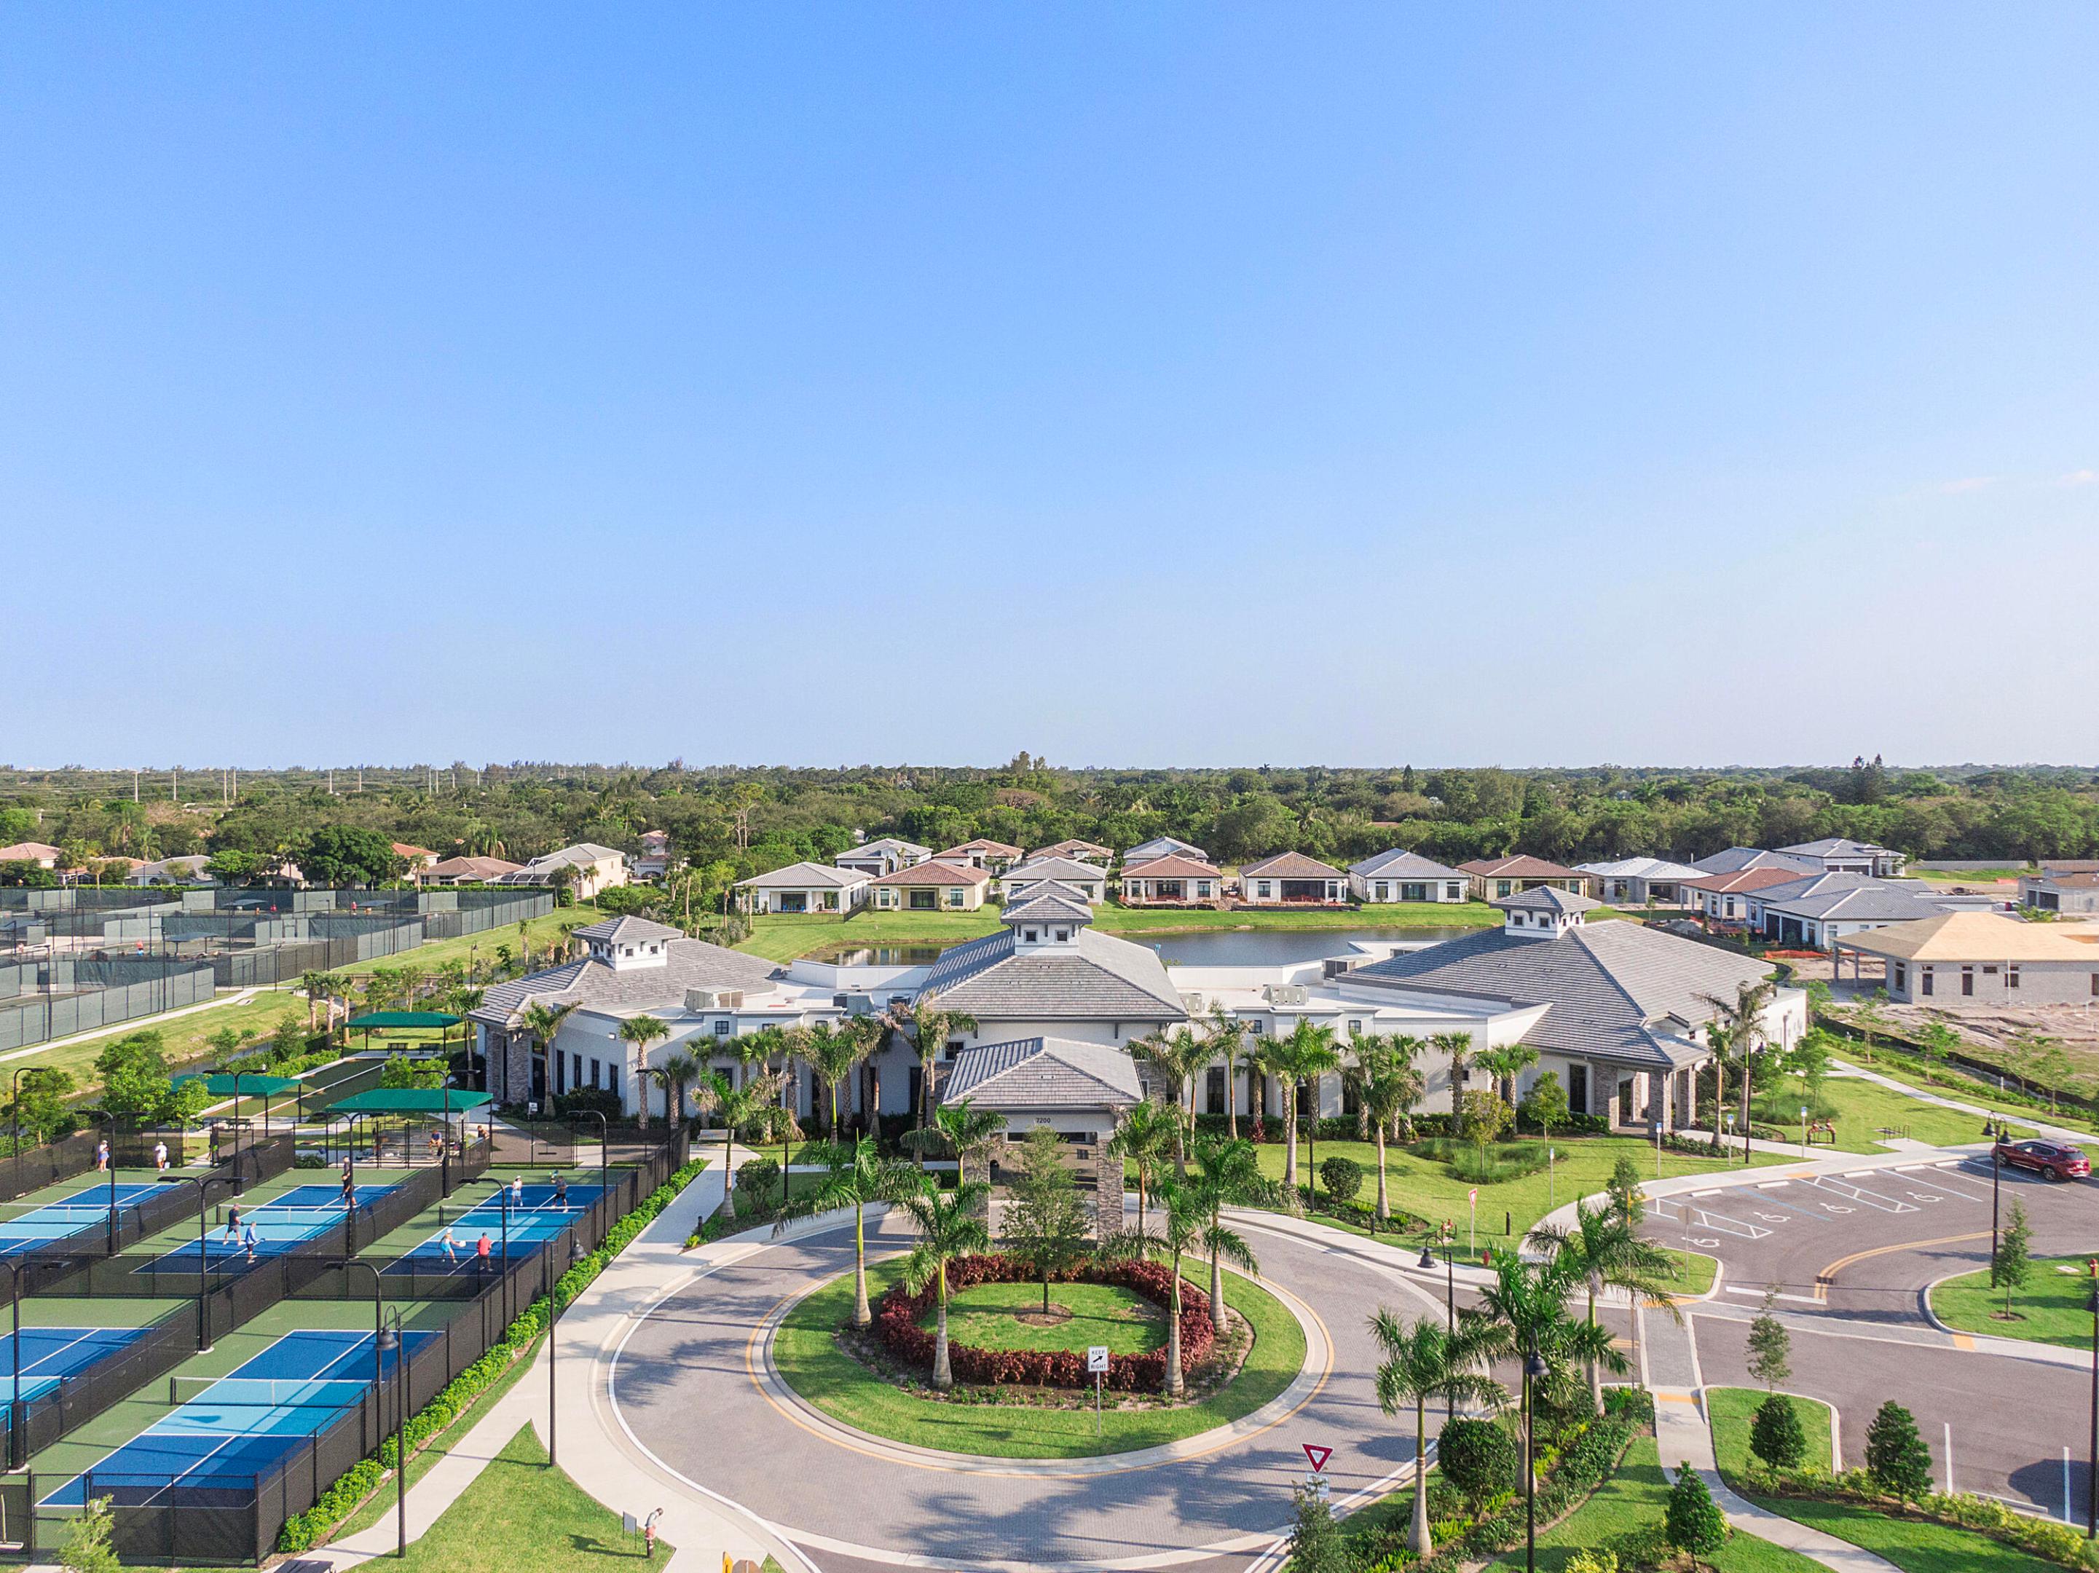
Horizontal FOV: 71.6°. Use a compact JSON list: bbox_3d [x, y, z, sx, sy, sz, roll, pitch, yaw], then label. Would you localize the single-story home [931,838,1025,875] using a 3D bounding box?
[{"bbox_3d":[-13.603,13.822,290.873,15.800,6.890,21.000,0,1,3],"label":"single-story home"}]

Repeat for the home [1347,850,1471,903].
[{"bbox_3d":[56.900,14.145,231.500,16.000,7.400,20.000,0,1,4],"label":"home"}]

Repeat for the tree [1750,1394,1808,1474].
[{"bbox_3d":[22.084,19.507,44.012,1.552,2.283,1.552,0,1,0],"label":"tree"}]

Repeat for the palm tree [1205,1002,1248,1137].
[{"bbox_3d":[10.119,16.274,82.665,2.645,7.740,2.645,0,1,0],"label":"palm tree"}]

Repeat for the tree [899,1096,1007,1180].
[{"bbox_3d":[-4.100,17.087,63.273,4.500,7.160,4.200,0,1,0],"label":"tree"}]

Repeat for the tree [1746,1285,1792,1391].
[{"bbox_3d":[23.811,18.598,47.987,1.550,4.540,1.550,0,1,0],"label":"tree"}]

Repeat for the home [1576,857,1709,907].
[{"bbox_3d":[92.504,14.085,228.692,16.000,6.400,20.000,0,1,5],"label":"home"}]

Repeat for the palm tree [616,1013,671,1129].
[{"bbox_3d":[-23.851,16.875,85.403,3.050,7.000,3.050,0,1,0],"label":"palm tree"}]

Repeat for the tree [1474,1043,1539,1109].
[{"bbox_3d":[26.744,17.626,85.159,3.840,5.280,2.900,0,1,0],"label":"tree"}]

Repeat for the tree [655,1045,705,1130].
[{"bbox_3d":[-20.930,17.268,81.765,2.600,4.750,2.600,0,1,0],"label":"tree"}]

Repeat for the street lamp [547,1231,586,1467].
[{"bbox_3d":[-14.824,17.282,44.812,1.150,7.260,0.500,0,1,-12],"label":"street lamp"}]

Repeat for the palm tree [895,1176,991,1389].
[{"bbox_3d":[-3.643,16.974,49.722,3.301,7.238,3.301,0,1,0],"label":"palm tree"}]

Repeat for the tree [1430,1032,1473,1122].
[{"bbox_3d":[22.610,16.773,81.673,2.400,5.700,2.400,0,1,0],"label":"tree"}]

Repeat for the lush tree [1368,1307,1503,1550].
[{"bbox_3d":[10.694,17.752,40.067,3.800,6.740,3.610,0,1,0],"label":"lush tree"}]

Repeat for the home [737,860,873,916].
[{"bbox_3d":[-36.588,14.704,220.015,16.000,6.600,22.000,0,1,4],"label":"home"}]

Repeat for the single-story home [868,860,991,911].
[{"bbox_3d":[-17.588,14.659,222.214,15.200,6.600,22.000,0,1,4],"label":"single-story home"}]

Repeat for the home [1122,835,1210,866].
[{"bbox_3d":[22.078,13.152,275.441,15.400,7.000,20.500,0,1,4],"label":"home"}]

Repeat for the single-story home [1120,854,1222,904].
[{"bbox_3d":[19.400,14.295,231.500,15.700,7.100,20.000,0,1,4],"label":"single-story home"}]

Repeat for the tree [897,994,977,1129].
[{"bbox_3d":[-6.022,15.441,77.909,4.300,8.500,4.300,0,1,0],"label":"tree"}]

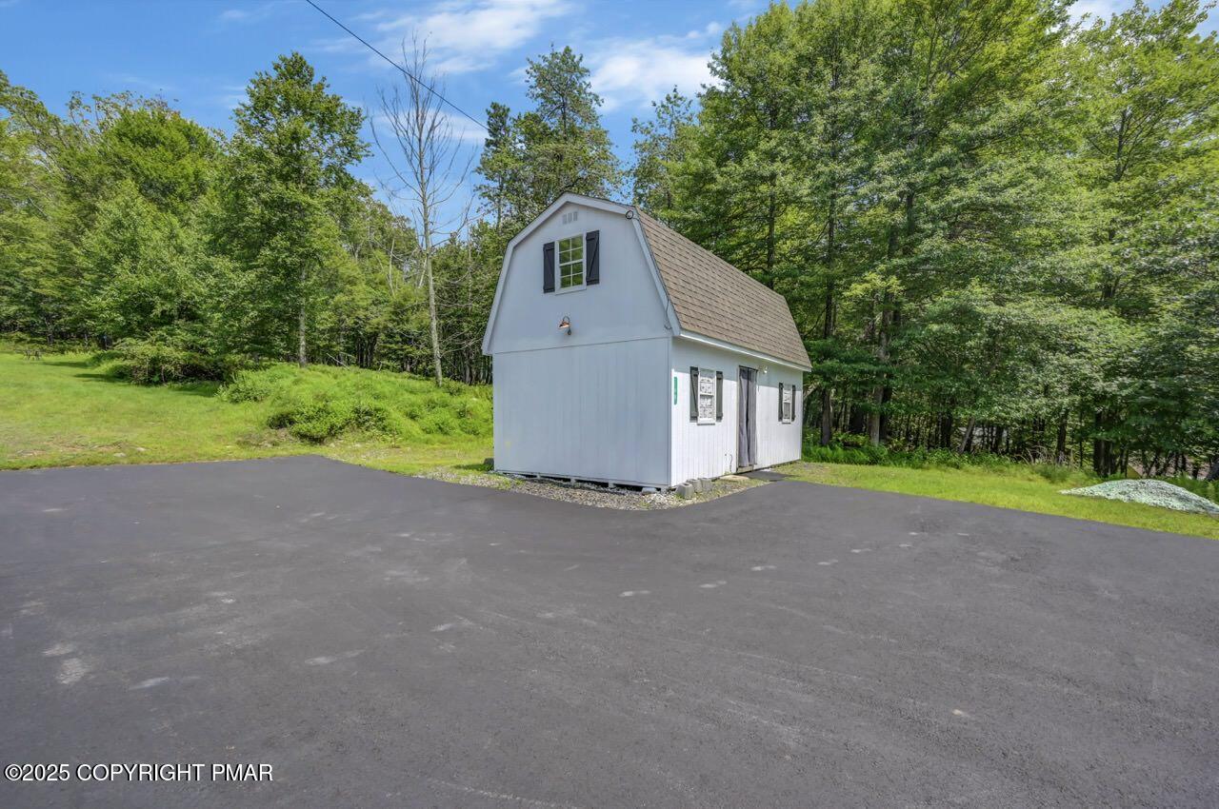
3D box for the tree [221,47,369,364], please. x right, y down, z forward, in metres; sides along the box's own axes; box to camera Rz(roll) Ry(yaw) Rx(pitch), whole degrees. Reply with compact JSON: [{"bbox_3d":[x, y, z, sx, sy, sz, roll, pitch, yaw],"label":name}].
[{"bbox_3d":[-16.229,-10.030,26.000,7.216,15.784,6.999,0,-1,0],"label":"tree"}]

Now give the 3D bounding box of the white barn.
[{"bbox_3d":[1.462,-1.145,12.473,4.721,5.468,7.657,0,-2,36],"label":"white barn"}]

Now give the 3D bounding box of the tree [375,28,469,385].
[{"bbox_3d":[-8.527,-8.743,23.000,4.145,15.571,4.021,0,-1,0],"label":"tree"}]

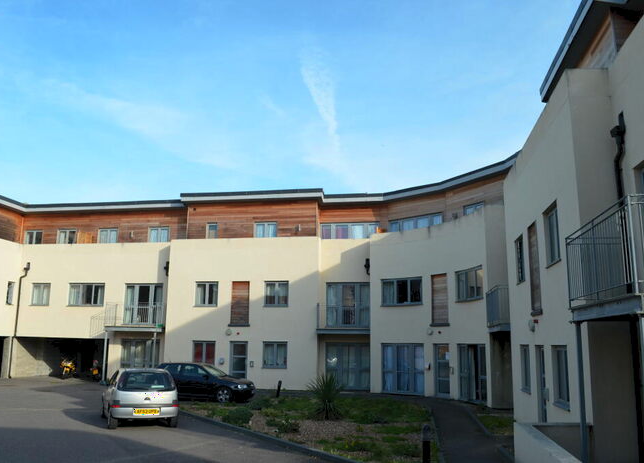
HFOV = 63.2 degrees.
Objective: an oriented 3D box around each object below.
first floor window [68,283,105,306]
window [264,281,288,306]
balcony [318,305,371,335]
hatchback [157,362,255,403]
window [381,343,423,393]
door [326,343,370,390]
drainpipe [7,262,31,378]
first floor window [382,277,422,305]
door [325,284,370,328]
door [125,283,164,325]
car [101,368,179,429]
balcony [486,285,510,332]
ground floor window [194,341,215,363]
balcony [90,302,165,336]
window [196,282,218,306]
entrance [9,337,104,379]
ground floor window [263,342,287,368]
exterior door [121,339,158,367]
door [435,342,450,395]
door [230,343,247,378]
[{"bbox_3d":[-12.008,3.228,26.803,1.950,1.180,0.150,-2,-12,13],"label":"first floor window"},{"bbox_3d":[-2.085,2.864,24.000,1.162,1.238,0.150,-1,-12,8],"label":"window"},{"bbox_3d":[1.050,3.909,23.440,2.500,1.330,0.750,-1,-12,9],"label":"balcony"},{"bbox_3d":[-4.432,5.366,18.851,4.150,1.410,1.740,-1,-12,9],"label":"hatchback"},{"bbox_3d":[3.375,5.676,21.668,1.880,2.040,0.150,-7,-14,32],"label":"window"},{"bbox_3d":[1.194,5.997,23.404,2.090,2.117,0.150,-1,-12,9],"label":"door"},{"bbox_3d":[-15.814,4.605,27.257,0.500,6.000,0.180,-2,-12,13],"label":"drainpipe"},{"bbox_3d":[3.430,2.580,22.296,1.850,1.180,0.150,-7,-14,32],"label":"first floor window"},{"bbox_3d":[1.210,3.370,23.940,2.050,2.080,0.150,-1,-12,9],"label":"door"},{"bbox_3d":[-8.800,3.603,25.890,2.121,2.153,0.150,-1,-12,10],"label":"door"},{"bbox_3d":[-5.000,4.439,14.342,1.660,1.440,3.800,6,-13,-23],"label":"car"},{"bbox_3d":[5.732,2.454,16.247,0.900,1.320,2.500,-1,-12,10],"label":"balcony"},{"bbox_3d":[-5.389,5.621,23.944,1.110,1.271,0.150,-1,-12,8],"label":"ground floor window"},{"bbox_3d":[-8.687,4.134,25.086,3.121,1.320,1.250,-1,-12,10],"label":"balcony"},{"bbox_3d":[-5.393,2.932,24.493,1.156,1.240,0.150,-1,-12,8],"label":"window"},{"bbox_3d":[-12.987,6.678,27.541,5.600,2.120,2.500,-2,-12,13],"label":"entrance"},{"bbox_3d":[-2.102,5.534,23.451,1.163,1.237,0.150,-1,-12,8],"label":"ground floor window"},{"bbox_3d":[-8.816,6.324,25.389,2.000,2.030,0.150,-2,-12,13],"label":"exterior door"},{"bbox_3d":[4.762,5.447,20.528,0.800,2.030,0.120,-10,-16,43],"label":"door"},{"bbox_3d":[-3.765,6.000,23.612,0.831,2.121,0.130,-1,-12,8],"label":"door"}]

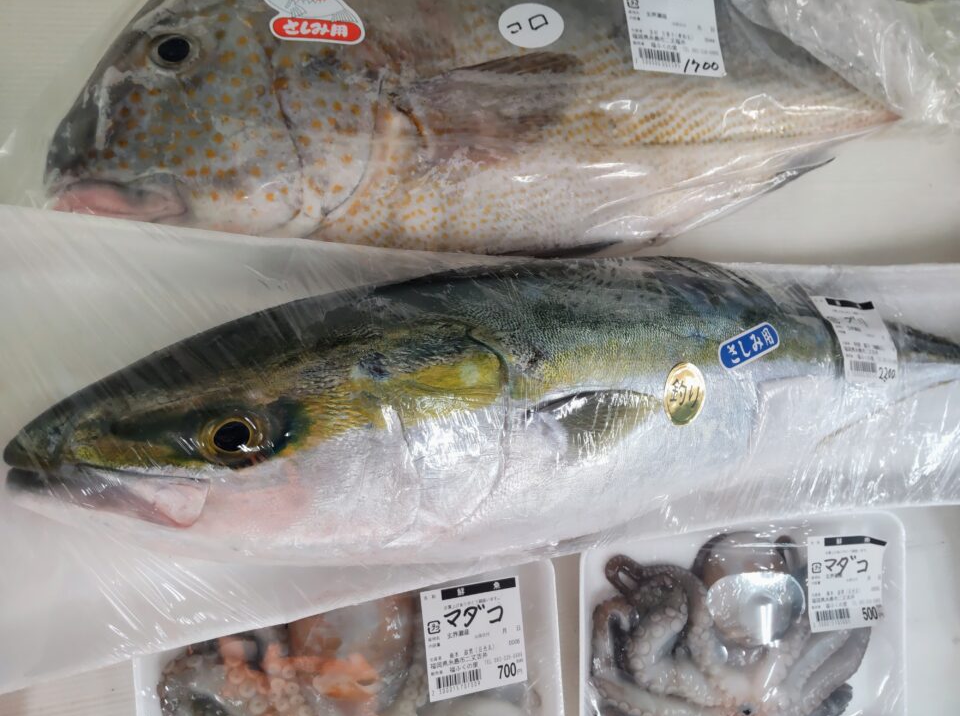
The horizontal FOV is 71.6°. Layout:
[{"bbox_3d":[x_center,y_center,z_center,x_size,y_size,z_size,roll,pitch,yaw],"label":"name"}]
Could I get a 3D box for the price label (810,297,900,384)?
[{"bbox_3d":[0.226,-0.011,0.397,0.053,0.006,0.054,0,69,-27],"label":"price label"}]

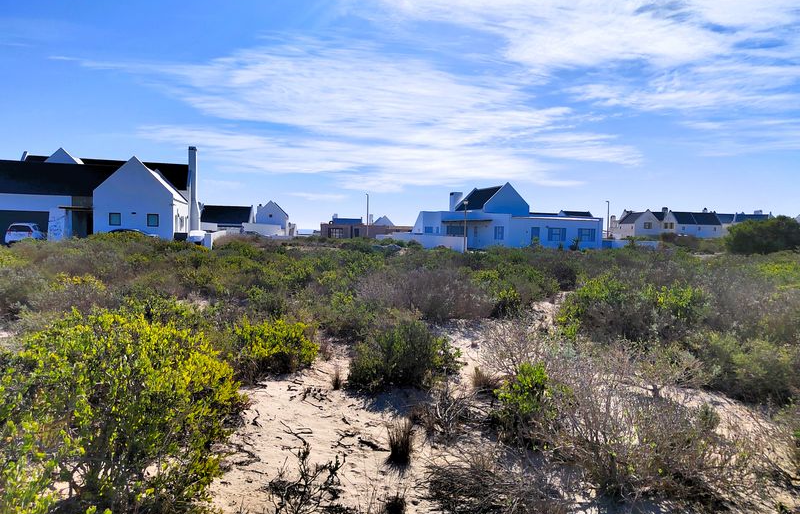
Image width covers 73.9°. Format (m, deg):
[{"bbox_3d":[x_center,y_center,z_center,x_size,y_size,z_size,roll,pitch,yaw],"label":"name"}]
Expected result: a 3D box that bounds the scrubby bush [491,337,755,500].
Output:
[{"bbox_3d":[1.453,1.009,3.606,1.600,0.830,1.300,2,3,23],"label":"scrubby bush"}]

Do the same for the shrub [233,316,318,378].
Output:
[{"bbox_3d":[-1.398,0.993,6.010,0.950,0.580,0.850,0,3,-13],"label":"shrub"}]

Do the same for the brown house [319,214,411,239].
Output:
[{"bbox_3d":[-5.837,-5.377,94.851,15.500,4.700,10.000,0,3,0],"label":"brown house"}]

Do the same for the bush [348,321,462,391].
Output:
[{"bbox_3d":[0.048,0.990,5.658,1.180,0.640,1.000,0,3,0],"label":"bush"}]

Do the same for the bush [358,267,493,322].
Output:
[{"bbox_3d":[0.465,0.667,9.847,2.450,0.860,1.900,0,3,3],"label":"bush"}]

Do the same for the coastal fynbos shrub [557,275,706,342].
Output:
[{"bbox_3d":[3.535,0.757,8.249,2.100,0.880,1.600,2,3,24],"label":"coastal fynbos shrub"}]

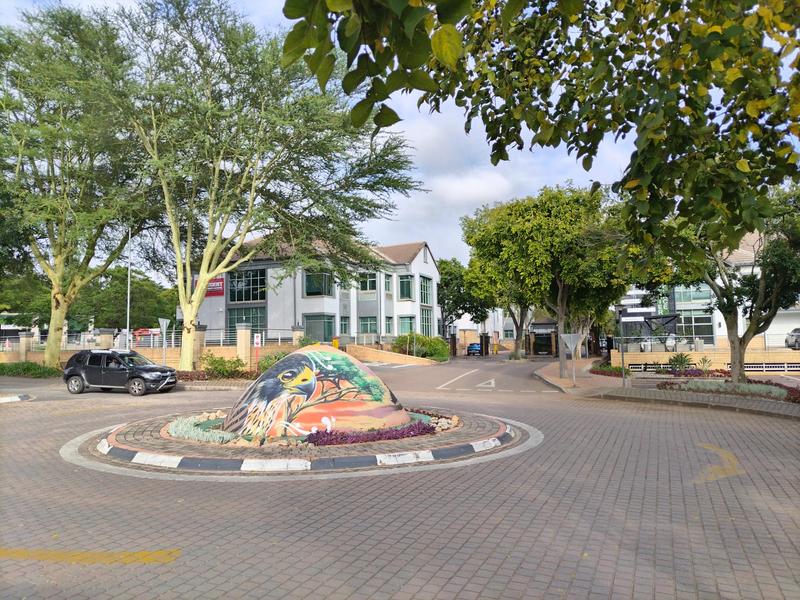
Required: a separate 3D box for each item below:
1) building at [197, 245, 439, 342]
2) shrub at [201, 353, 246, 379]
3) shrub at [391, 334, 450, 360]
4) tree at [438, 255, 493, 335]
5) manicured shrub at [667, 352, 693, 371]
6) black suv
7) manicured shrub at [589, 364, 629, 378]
[{"bbox_3d":[-7.924,0.123,59.386,25.000,9.400,10.500,-3,-5,25],"label":"building"},{"bbox_3d":[-8.518,3.185,29.000,2.200,1.250,1.500,0,-4,-5],"label":"shrub"},{"bbox_3d":[1.574,3.874,48.500,4.300,2.200,2.800,-3,-5,25],"label":"shrub"},{"bbox_3d":[6.340,0.649,60.000,6.200,9.500,6.200,-3,-5,25],"label":"tree"},{"bbox_3d":[14.187,3.147,30.500,1.200,1.000,1.200,-1,-4,0],"label":"manicured shrub"},{"bbox_3d":[-10.834,2.790,23.418,4.310,1.690,1.830,-2,-4,14],"label":"black suv"},{"bbox_3d":[10.062,3.451,29.000,1.600,0.550,2.000,-1,-4,0],"label":"manicured shrub"}]

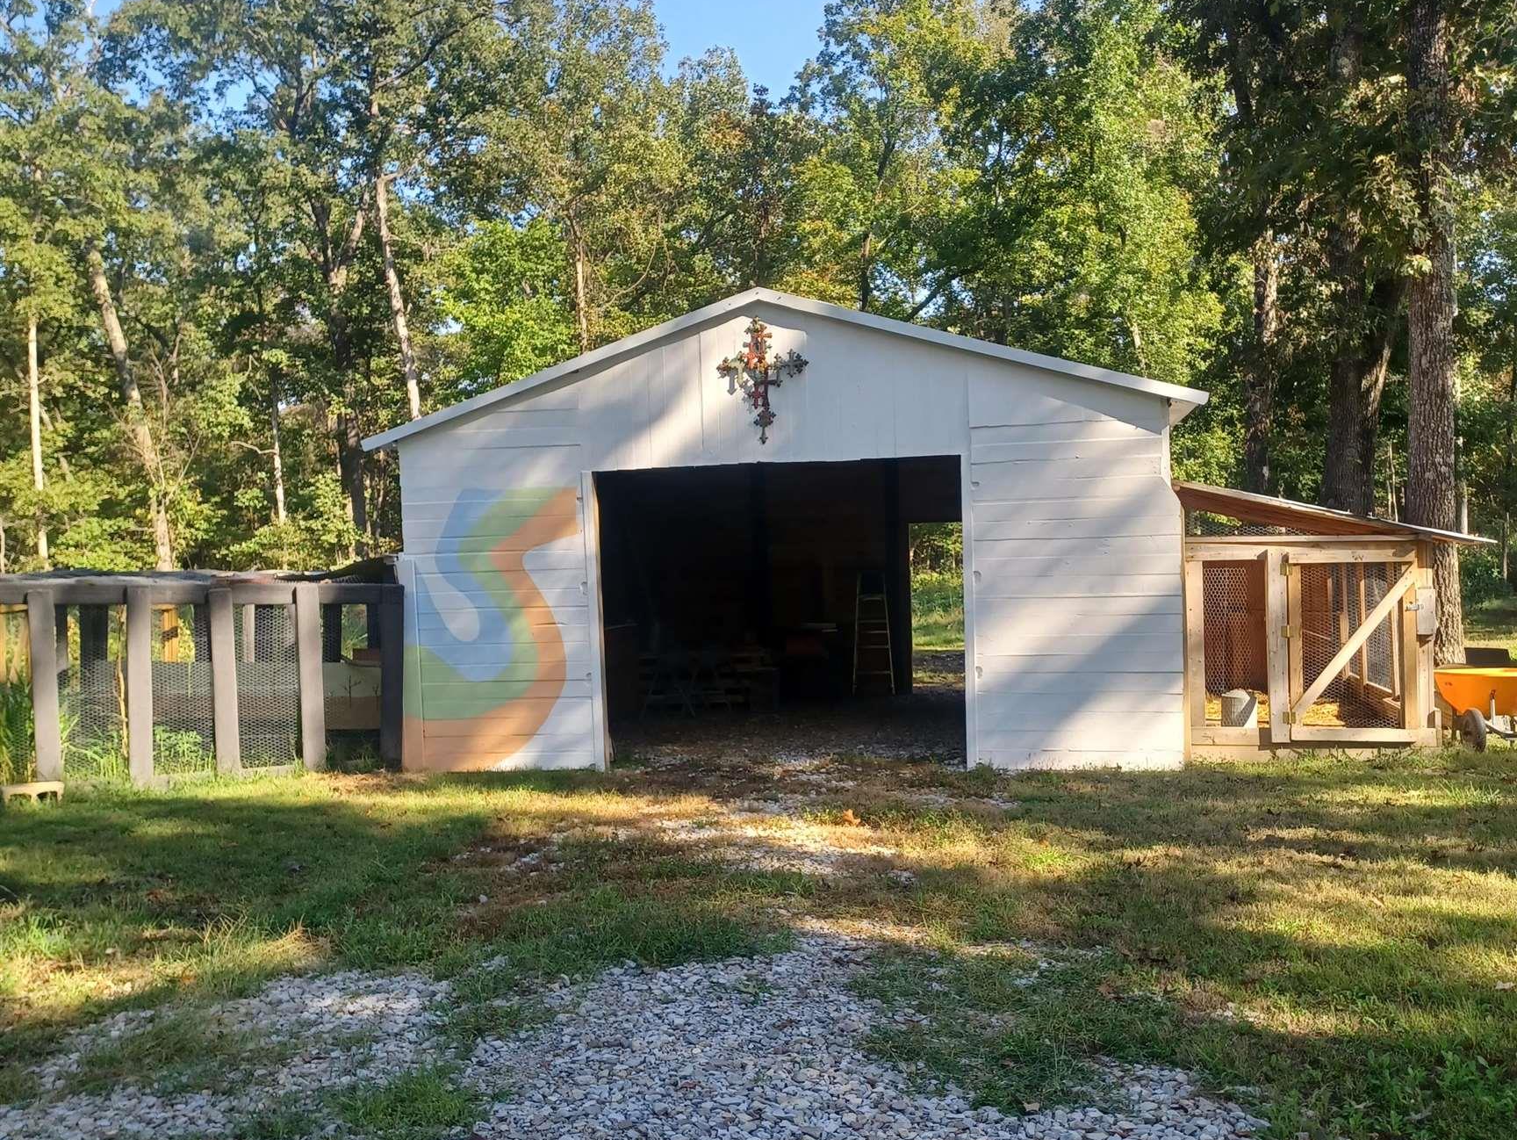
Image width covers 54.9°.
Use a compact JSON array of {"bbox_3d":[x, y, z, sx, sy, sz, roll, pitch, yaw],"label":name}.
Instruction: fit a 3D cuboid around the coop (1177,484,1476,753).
[{"bbox_3d":[4.359,0.335,11.964,2.090,2.010,3.200,-1,1,10],"label":"coop"}]

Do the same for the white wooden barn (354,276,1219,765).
[{"bbox_3d":[0.615,-0.341,14.119,6.500,3.680,6.300,-1,1,10],"label":"white wooden barn"}]

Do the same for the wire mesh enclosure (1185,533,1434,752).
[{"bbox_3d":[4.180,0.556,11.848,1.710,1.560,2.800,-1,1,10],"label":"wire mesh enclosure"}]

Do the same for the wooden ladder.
[{"bbox_3d":[1.329,0.723,16.977,0.500,1.440,0.550,-1,1,10],"label":"wooden ladder"}]

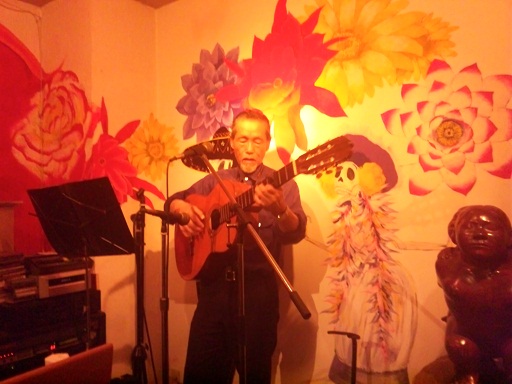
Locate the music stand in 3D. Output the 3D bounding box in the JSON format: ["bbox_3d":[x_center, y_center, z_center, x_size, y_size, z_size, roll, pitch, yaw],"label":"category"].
[{"bbox_3d":[-0.630,0.590,1.610,0.500,1.270,0.440,0,1,36],"label":"music stand"}]

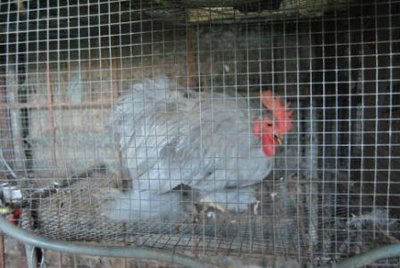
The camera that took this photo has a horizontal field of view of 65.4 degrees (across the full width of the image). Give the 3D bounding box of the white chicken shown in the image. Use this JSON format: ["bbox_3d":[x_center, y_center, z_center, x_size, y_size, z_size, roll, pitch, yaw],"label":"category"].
[{"bbox_3d":[0.000,0.037,0.860,0.460,0.370,0.290,1,6,22],"label":"white chicken"}]

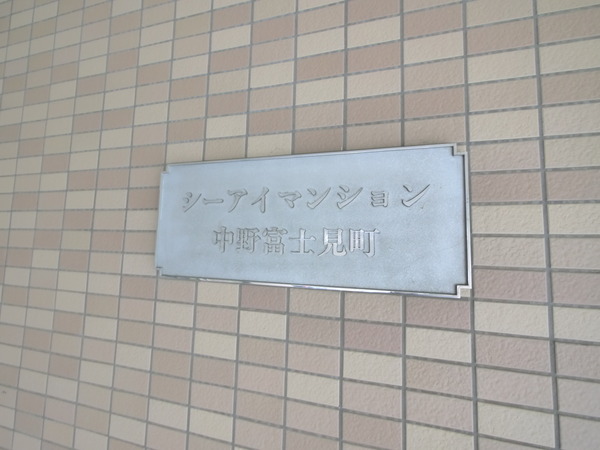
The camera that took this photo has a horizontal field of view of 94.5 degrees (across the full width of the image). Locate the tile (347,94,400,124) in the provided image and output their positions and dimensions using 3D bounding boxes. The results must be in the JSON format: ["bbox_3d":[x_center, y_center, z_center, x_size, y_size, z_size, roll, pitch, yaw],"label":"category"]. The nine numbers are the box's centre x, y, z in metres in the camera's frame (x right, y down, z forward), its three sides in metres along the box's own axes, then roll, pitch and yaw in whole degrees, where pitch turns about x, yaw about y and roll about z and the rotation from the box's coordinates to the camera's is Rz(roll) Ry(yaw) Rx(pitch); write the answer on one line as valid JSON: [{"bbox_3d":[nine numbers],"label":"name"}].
[{"bbox_3d":[0.133,-0.208,0.506,0.095,0.045,0.010,0,-5,16],"label":"tile"}]

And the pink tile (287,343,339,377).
[{"bbox_3d":[0.024,0.238,0.496,0.095,0.045,0.009,0,-5,17],"label":"pink tile"}]

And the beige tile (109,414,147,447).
[{"bbox_3d":[-0.365,0.438,0.594,0.095,0.045,0.009,0,-5,17],"label":"beige tile"}]

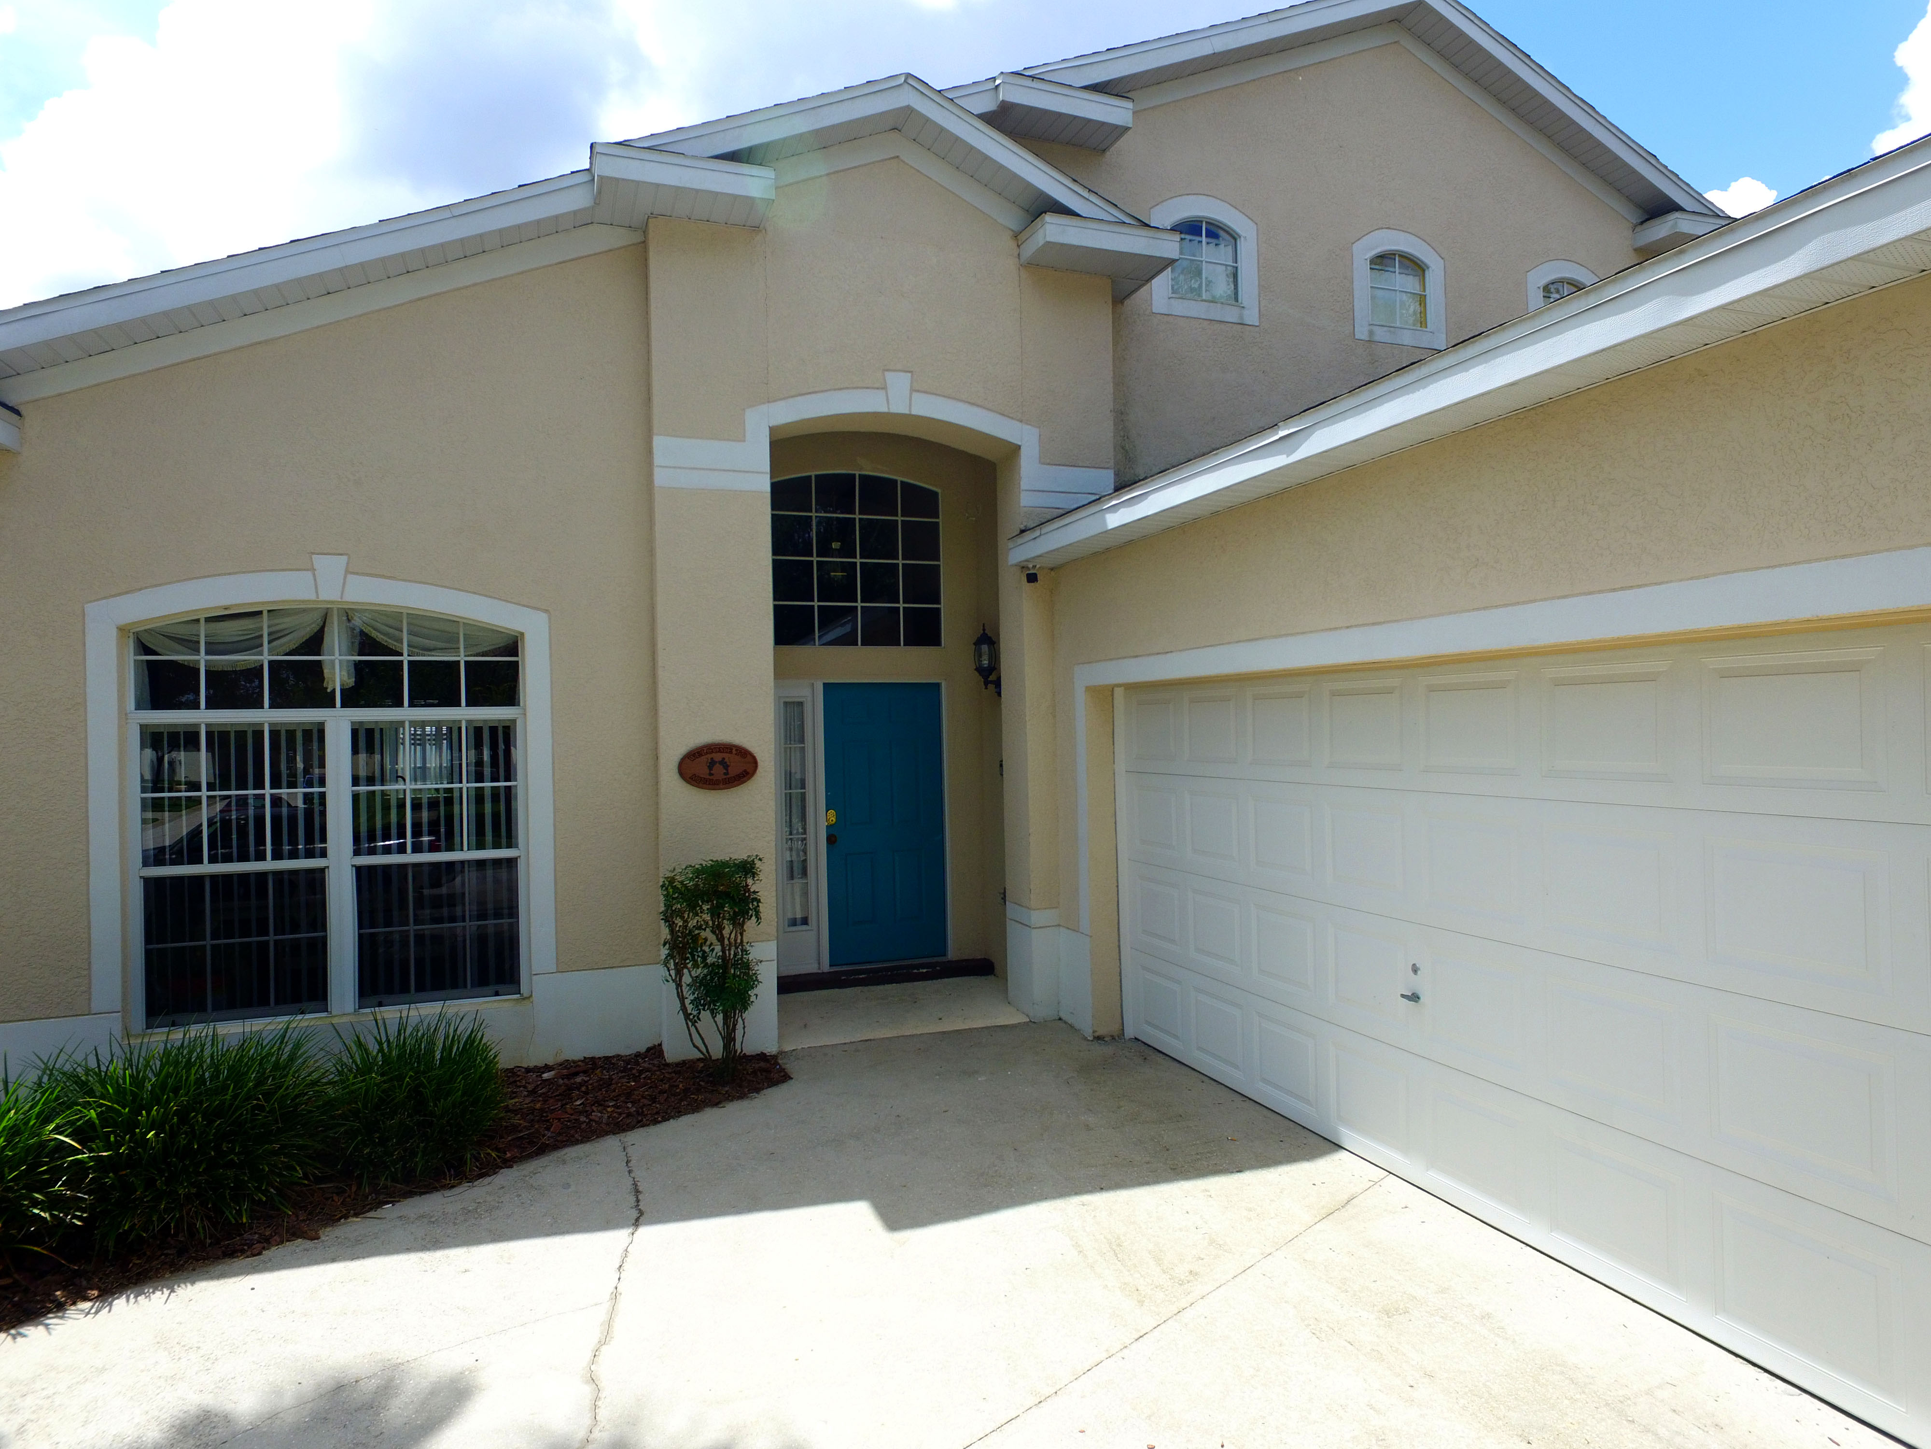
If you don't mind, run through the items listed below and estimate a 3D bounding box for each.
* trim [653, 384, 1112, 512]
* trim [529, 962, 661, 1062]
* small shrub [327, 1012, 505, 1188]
[{"bbox_3d":[-0.390,-1.718,6.836,2.940,0.690,0.070,-1,0,-20],"label":"trim"},{"bbox_3d":[-2.141,1.677,6.481,0.720,0.500,0.060,-1,0,-20],"label":"trim"},{"bbox_3d":[-2.469,1.602,5.029,0.700,0.630,0.730,-1,0,-20],"label":"small shrub"}]

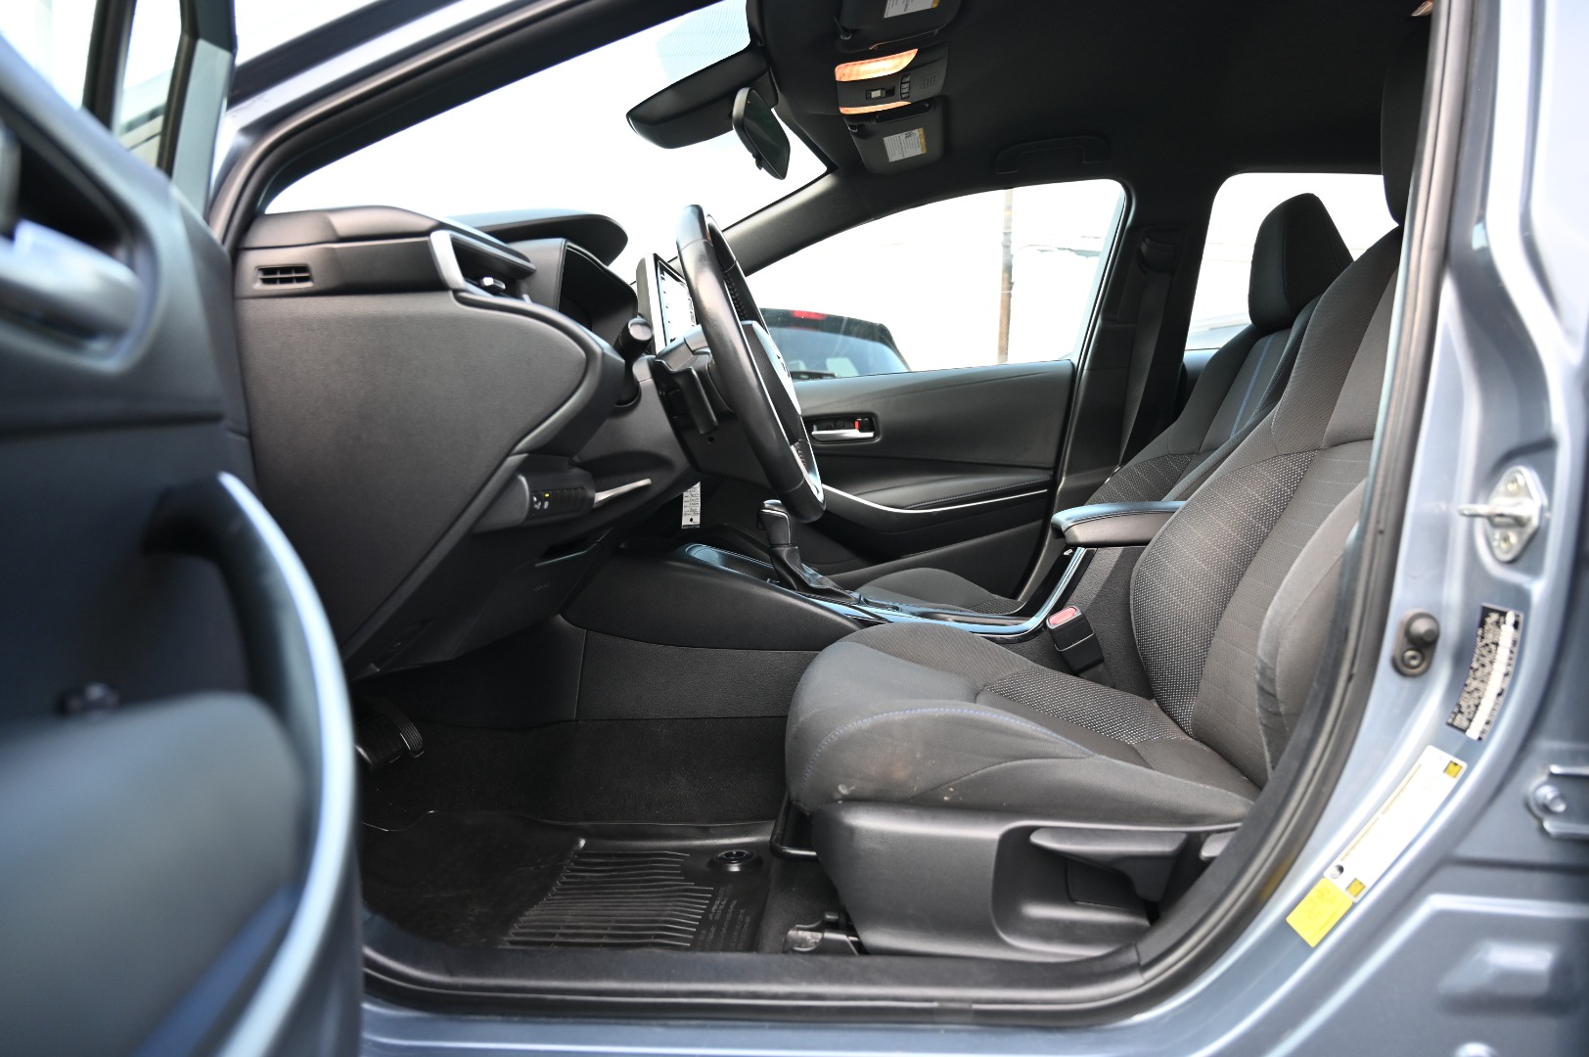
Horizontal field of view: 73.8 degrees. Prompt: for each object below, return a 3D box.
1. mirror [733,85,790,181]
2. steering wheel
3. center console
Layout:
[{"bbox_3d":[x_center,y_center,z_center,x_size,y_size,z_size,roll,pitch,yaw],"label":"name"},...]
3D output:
[{"bbox_3d":[-0.046,-0.545,1.472,0.034,0.066,0.250,11,11,12],"label":"mirror"},{"bbox_3d":[-0.056,-0.174,1.167,0.085,0.370,0.370,-22,7,7],"label":"steering wheel"},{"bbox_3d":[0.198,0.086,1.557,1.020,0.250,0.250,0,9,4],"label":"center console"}]

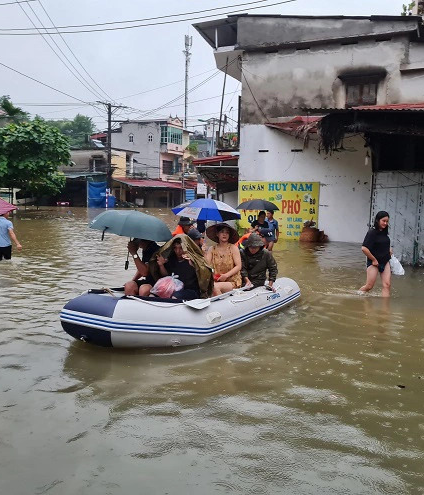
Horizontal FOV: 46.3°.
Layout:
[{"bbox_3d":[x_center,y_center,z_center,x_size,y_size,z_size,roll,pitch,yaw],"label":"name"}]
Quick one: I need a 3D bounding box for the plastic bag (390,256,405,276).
[{"bbox_3d":[2.866,0.294,7.680,0.230,0.310,0.170,7,8,37],"label":"plastic bag"}]

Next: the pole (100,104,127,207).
[{"bbox_3d":[-7.921,-7.148,39.456,2.400,8.400,0.400,-1,7,-23],"label":"pole"}]

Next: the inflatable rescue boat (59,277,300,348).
[{"bbox_3d":[-0.333,0.643,6.189,1.750,0.600,3.500,5,8,28],"label":"inflatable rescue boat"}]

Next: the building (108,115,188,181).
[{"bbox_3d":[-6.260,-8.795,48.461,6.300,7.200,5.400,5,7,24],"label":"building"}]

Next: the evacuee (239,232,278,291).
[{"bbox_3d":[0.631,0.284,6.628,0.520,0.920,0.620,-1,7,-17],"label":"evacuee"}]

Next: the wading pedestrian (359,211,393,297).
[{"bbox_3d":[2.492,0.237,7.594,0.550,1.580,0.480,7,8,37],"label":"wading pedestrian"}]

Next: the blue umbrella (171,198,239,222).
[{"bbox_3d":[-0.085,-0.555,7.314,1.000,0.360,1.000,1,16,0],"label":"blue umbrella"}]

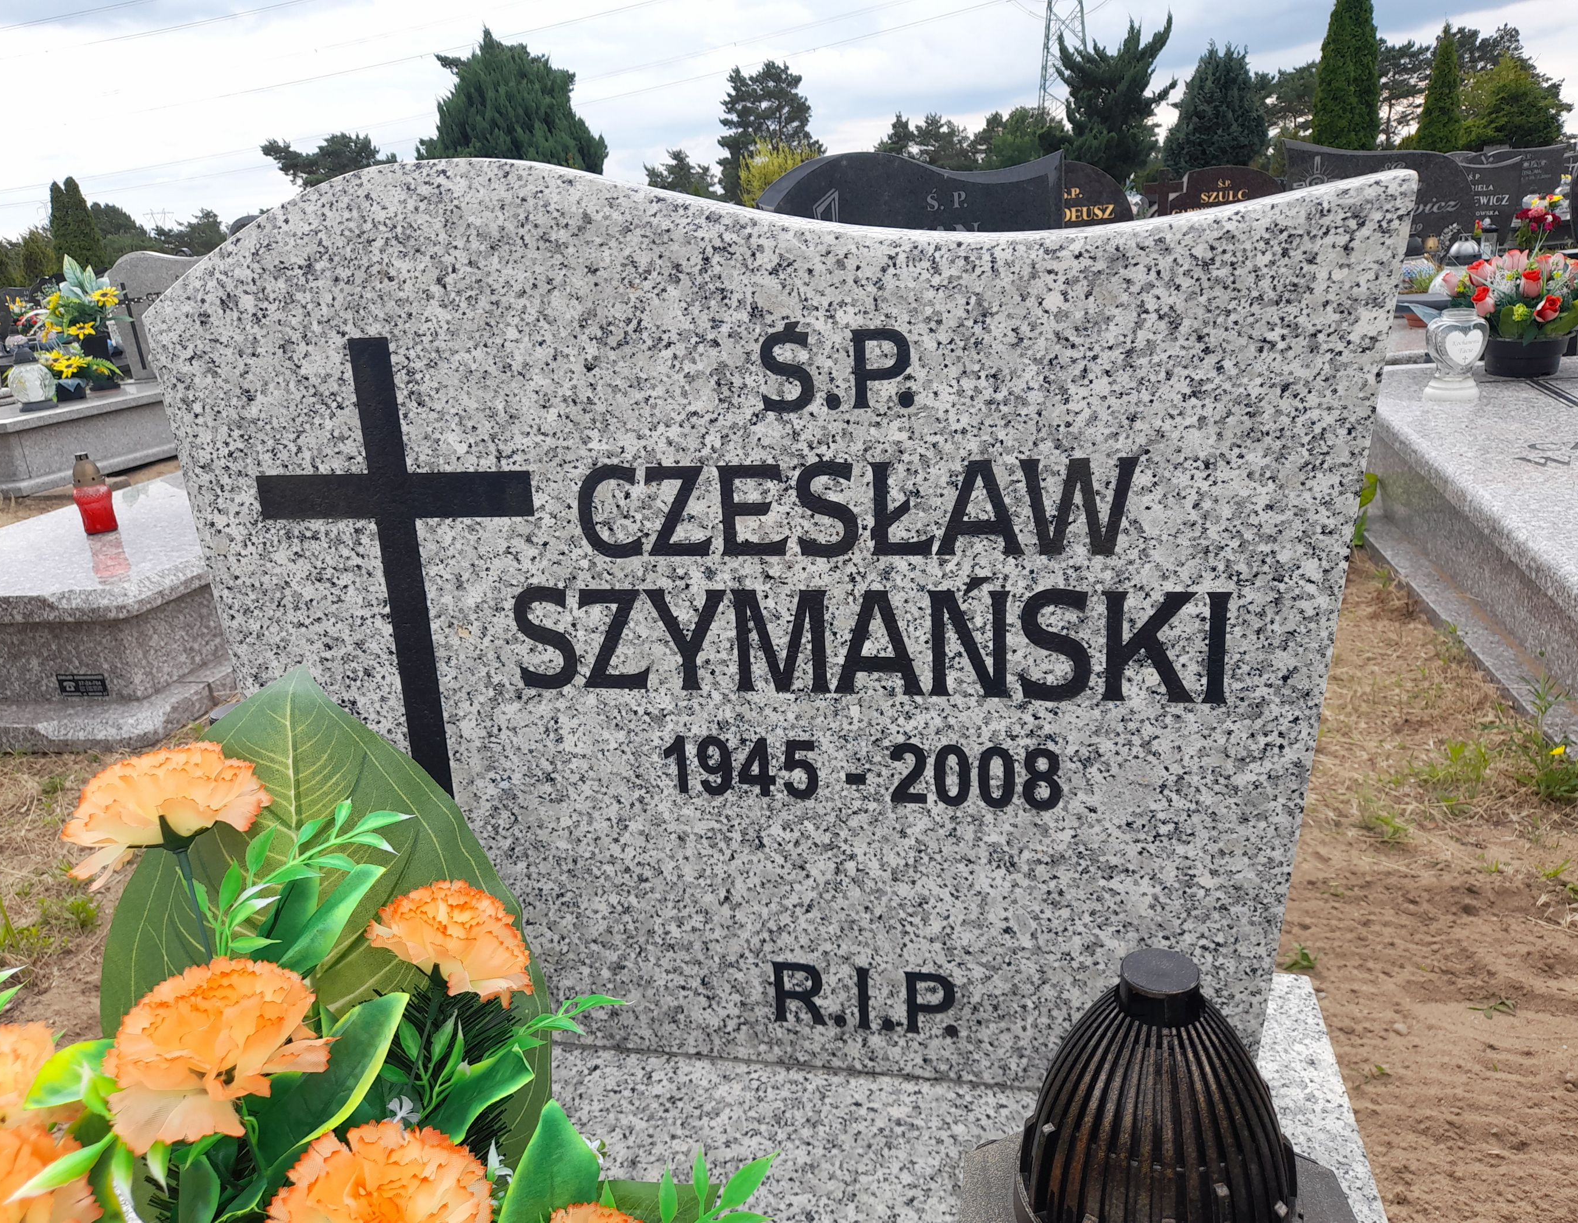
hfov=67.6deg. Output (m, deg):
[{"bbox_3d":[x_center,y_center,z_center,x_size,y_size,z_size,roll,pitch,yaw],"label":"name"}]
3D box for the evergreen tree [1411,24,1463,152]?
[{"bbox_3d":[8.664,-6.197,15.746,0.662,3.031,0.662,4,19,28],"label":"evergreen tree"}]

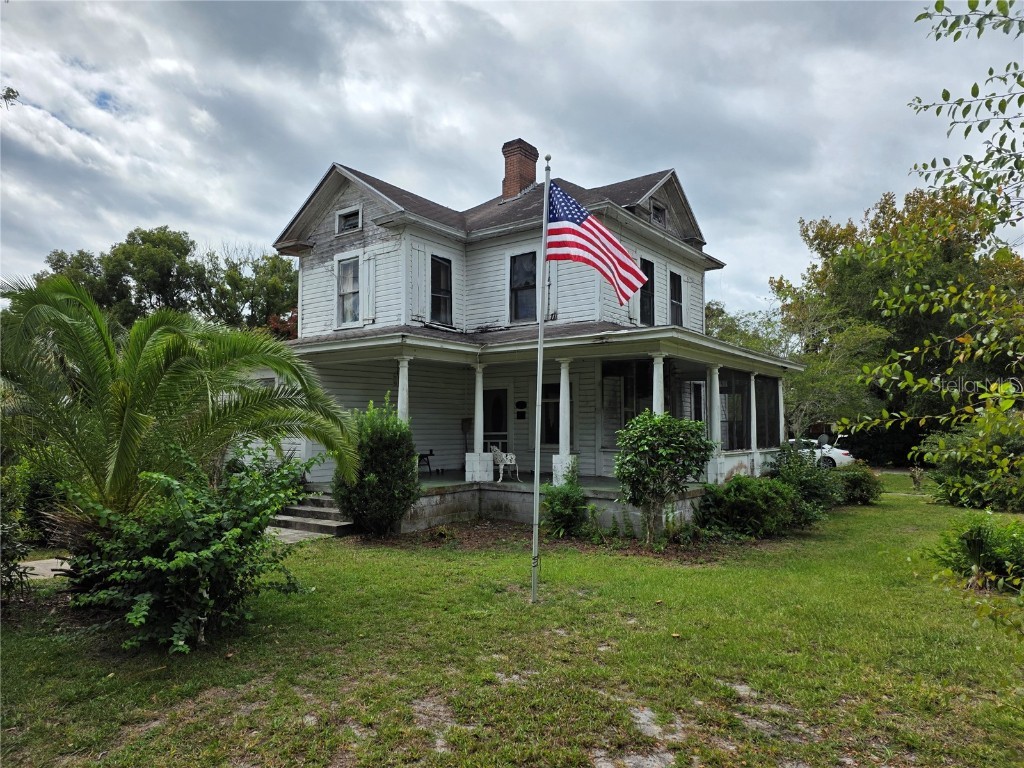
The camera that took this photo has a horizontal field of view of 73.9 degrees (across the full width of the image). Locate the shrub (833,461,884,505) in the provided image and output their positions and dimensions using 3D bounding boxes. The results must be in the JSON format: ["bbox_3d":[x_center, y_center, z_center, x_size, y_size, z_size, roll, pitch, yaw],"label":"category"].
[{"bbox_3d":[8.752,2.439,17.119,1.380,1.024,1.350,-2,-4,27],"label":"shrub"}]

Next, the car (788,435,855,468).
[{"bbox_3d":[13.774,3.361,32.512,4.800,1.460,1.840,-2,-5,37],"label":"car"}]

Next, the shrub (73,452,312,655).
[{"bbox_3d":[-2.935,1.368,6.139,2.102,1.602,1.750,2,-4,-25],"label":"shrub"}]

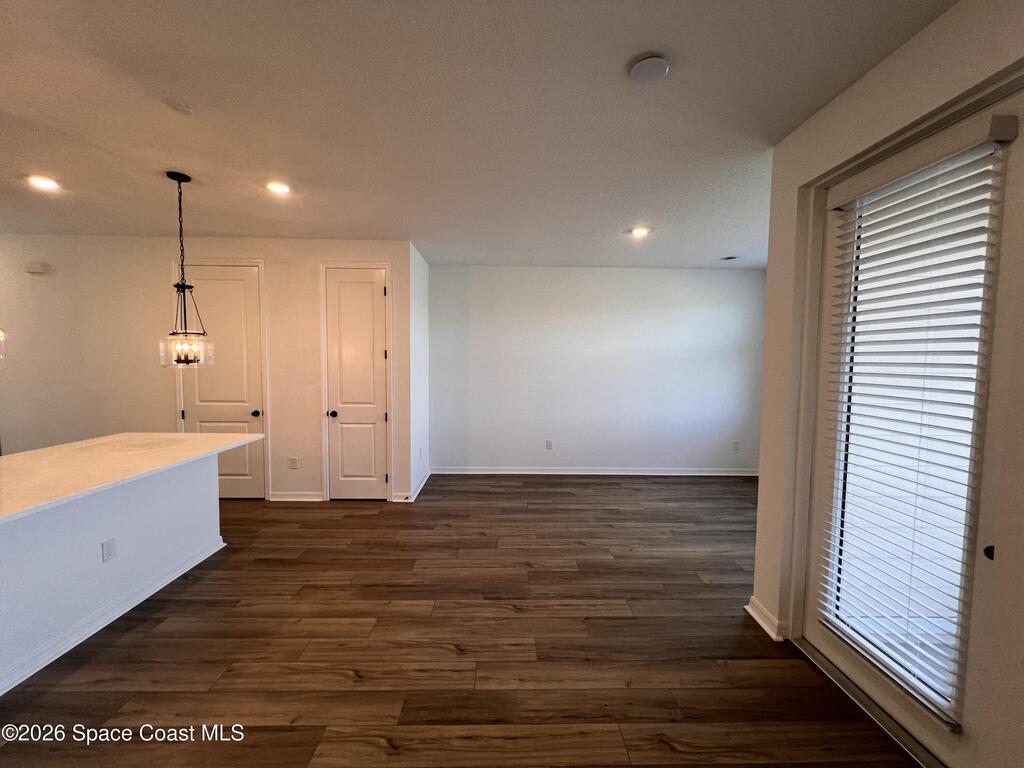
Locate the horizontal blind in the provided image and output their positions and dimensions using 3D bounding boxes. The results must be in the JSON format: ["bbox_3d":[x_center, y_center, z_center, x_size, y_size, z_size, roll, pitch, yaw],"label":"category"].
[{"bbox_3d":[1.567,0.166,1.582,0.075,2.040,0.580,0,3,-2],"label":"horizontal blind"}]

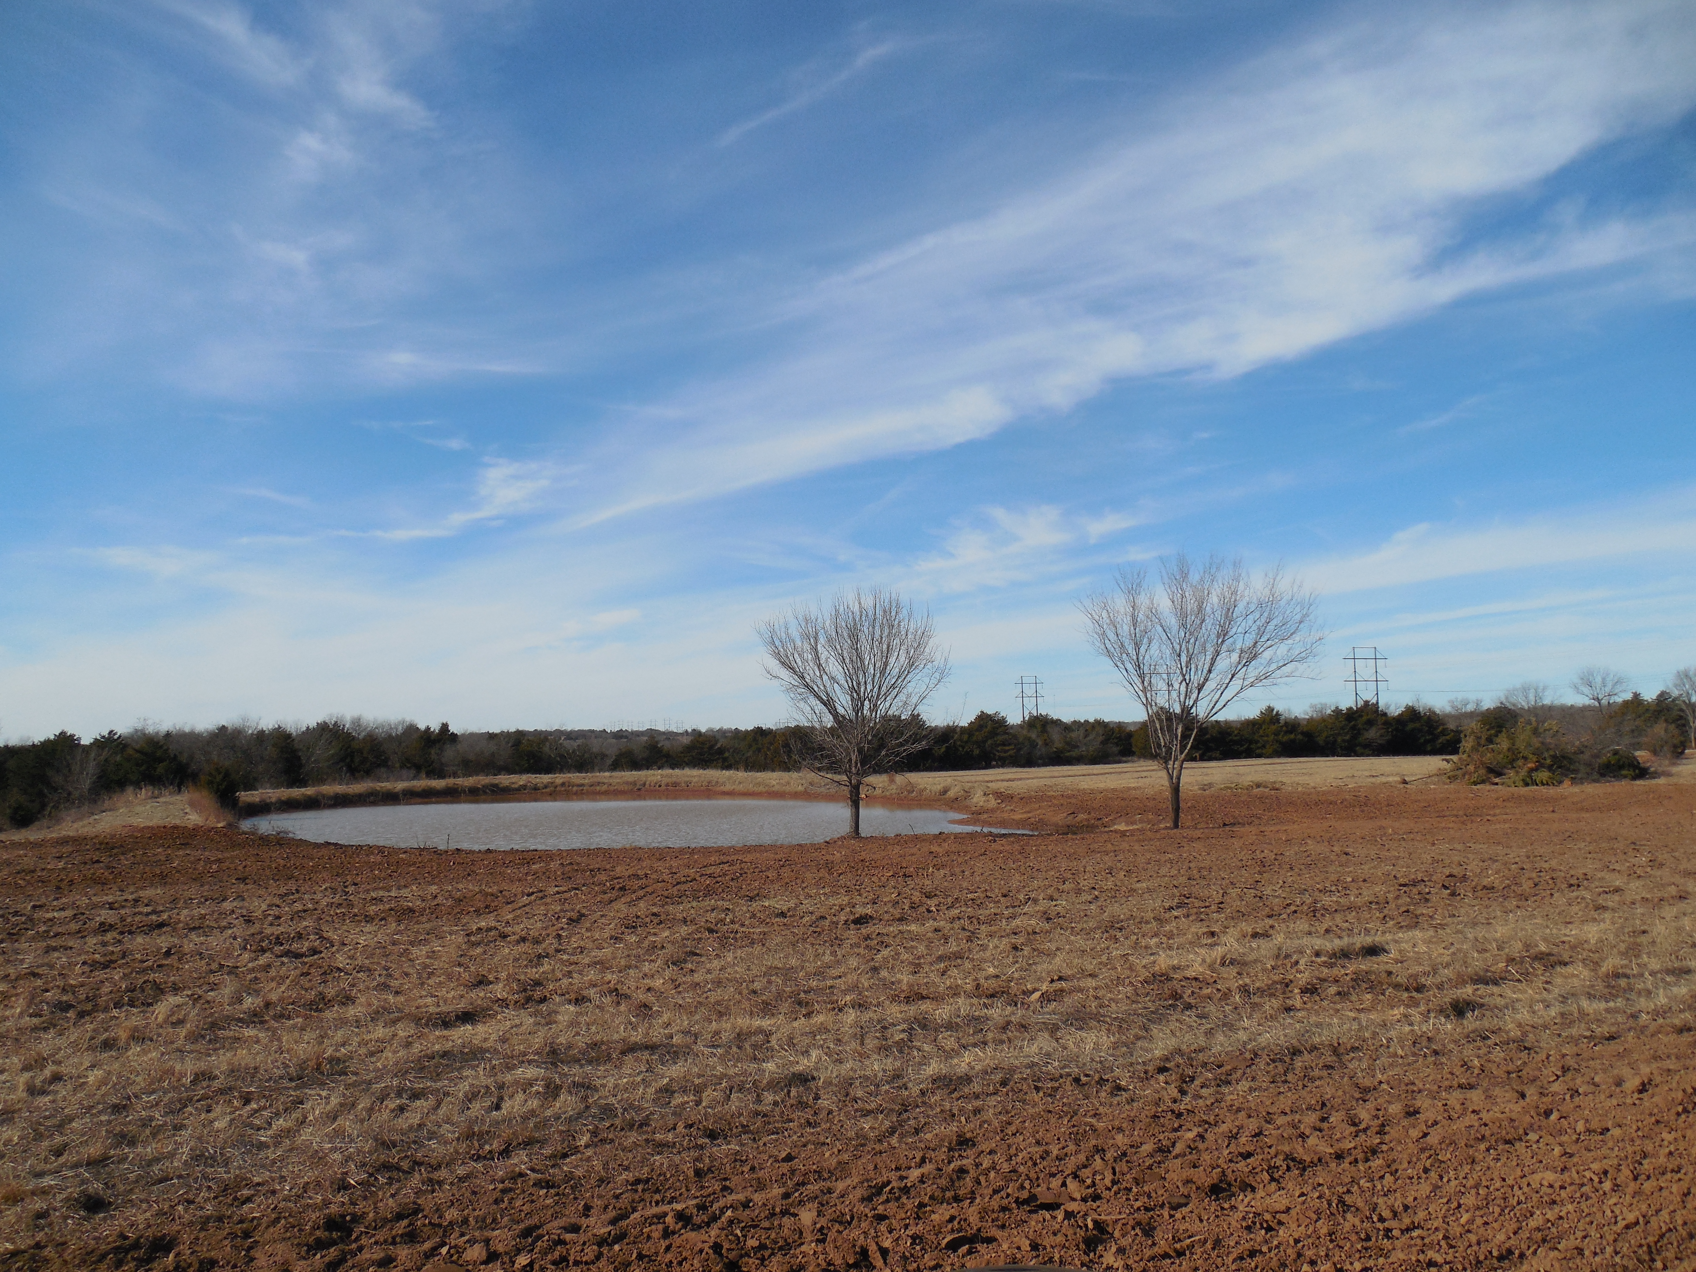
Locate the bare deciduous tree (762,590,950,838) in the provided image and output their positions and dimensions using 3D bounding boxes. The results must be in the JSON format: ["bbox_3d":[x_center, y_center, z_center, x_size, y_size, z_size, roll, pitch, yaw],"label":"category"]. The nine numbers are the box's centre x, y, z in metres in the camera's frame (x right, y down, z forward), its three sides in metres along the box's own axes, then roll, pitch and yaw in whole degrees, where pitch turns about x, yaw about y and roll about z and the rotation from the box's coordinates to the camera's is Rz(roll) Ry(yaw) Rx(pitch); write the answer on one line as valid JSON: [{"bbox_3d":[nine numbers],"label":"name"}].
[{"bbox_3d":[0.180,2.065,33.200,5.100,6.750,5.210,-1,-4,0],"label":"bare deciduous tree"}]

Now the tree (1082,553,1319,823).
[{"bbox_3d":[9.820,1.526,34.000,6.520,7.650,6.190,-1,-4,0],"label":"tree"}]

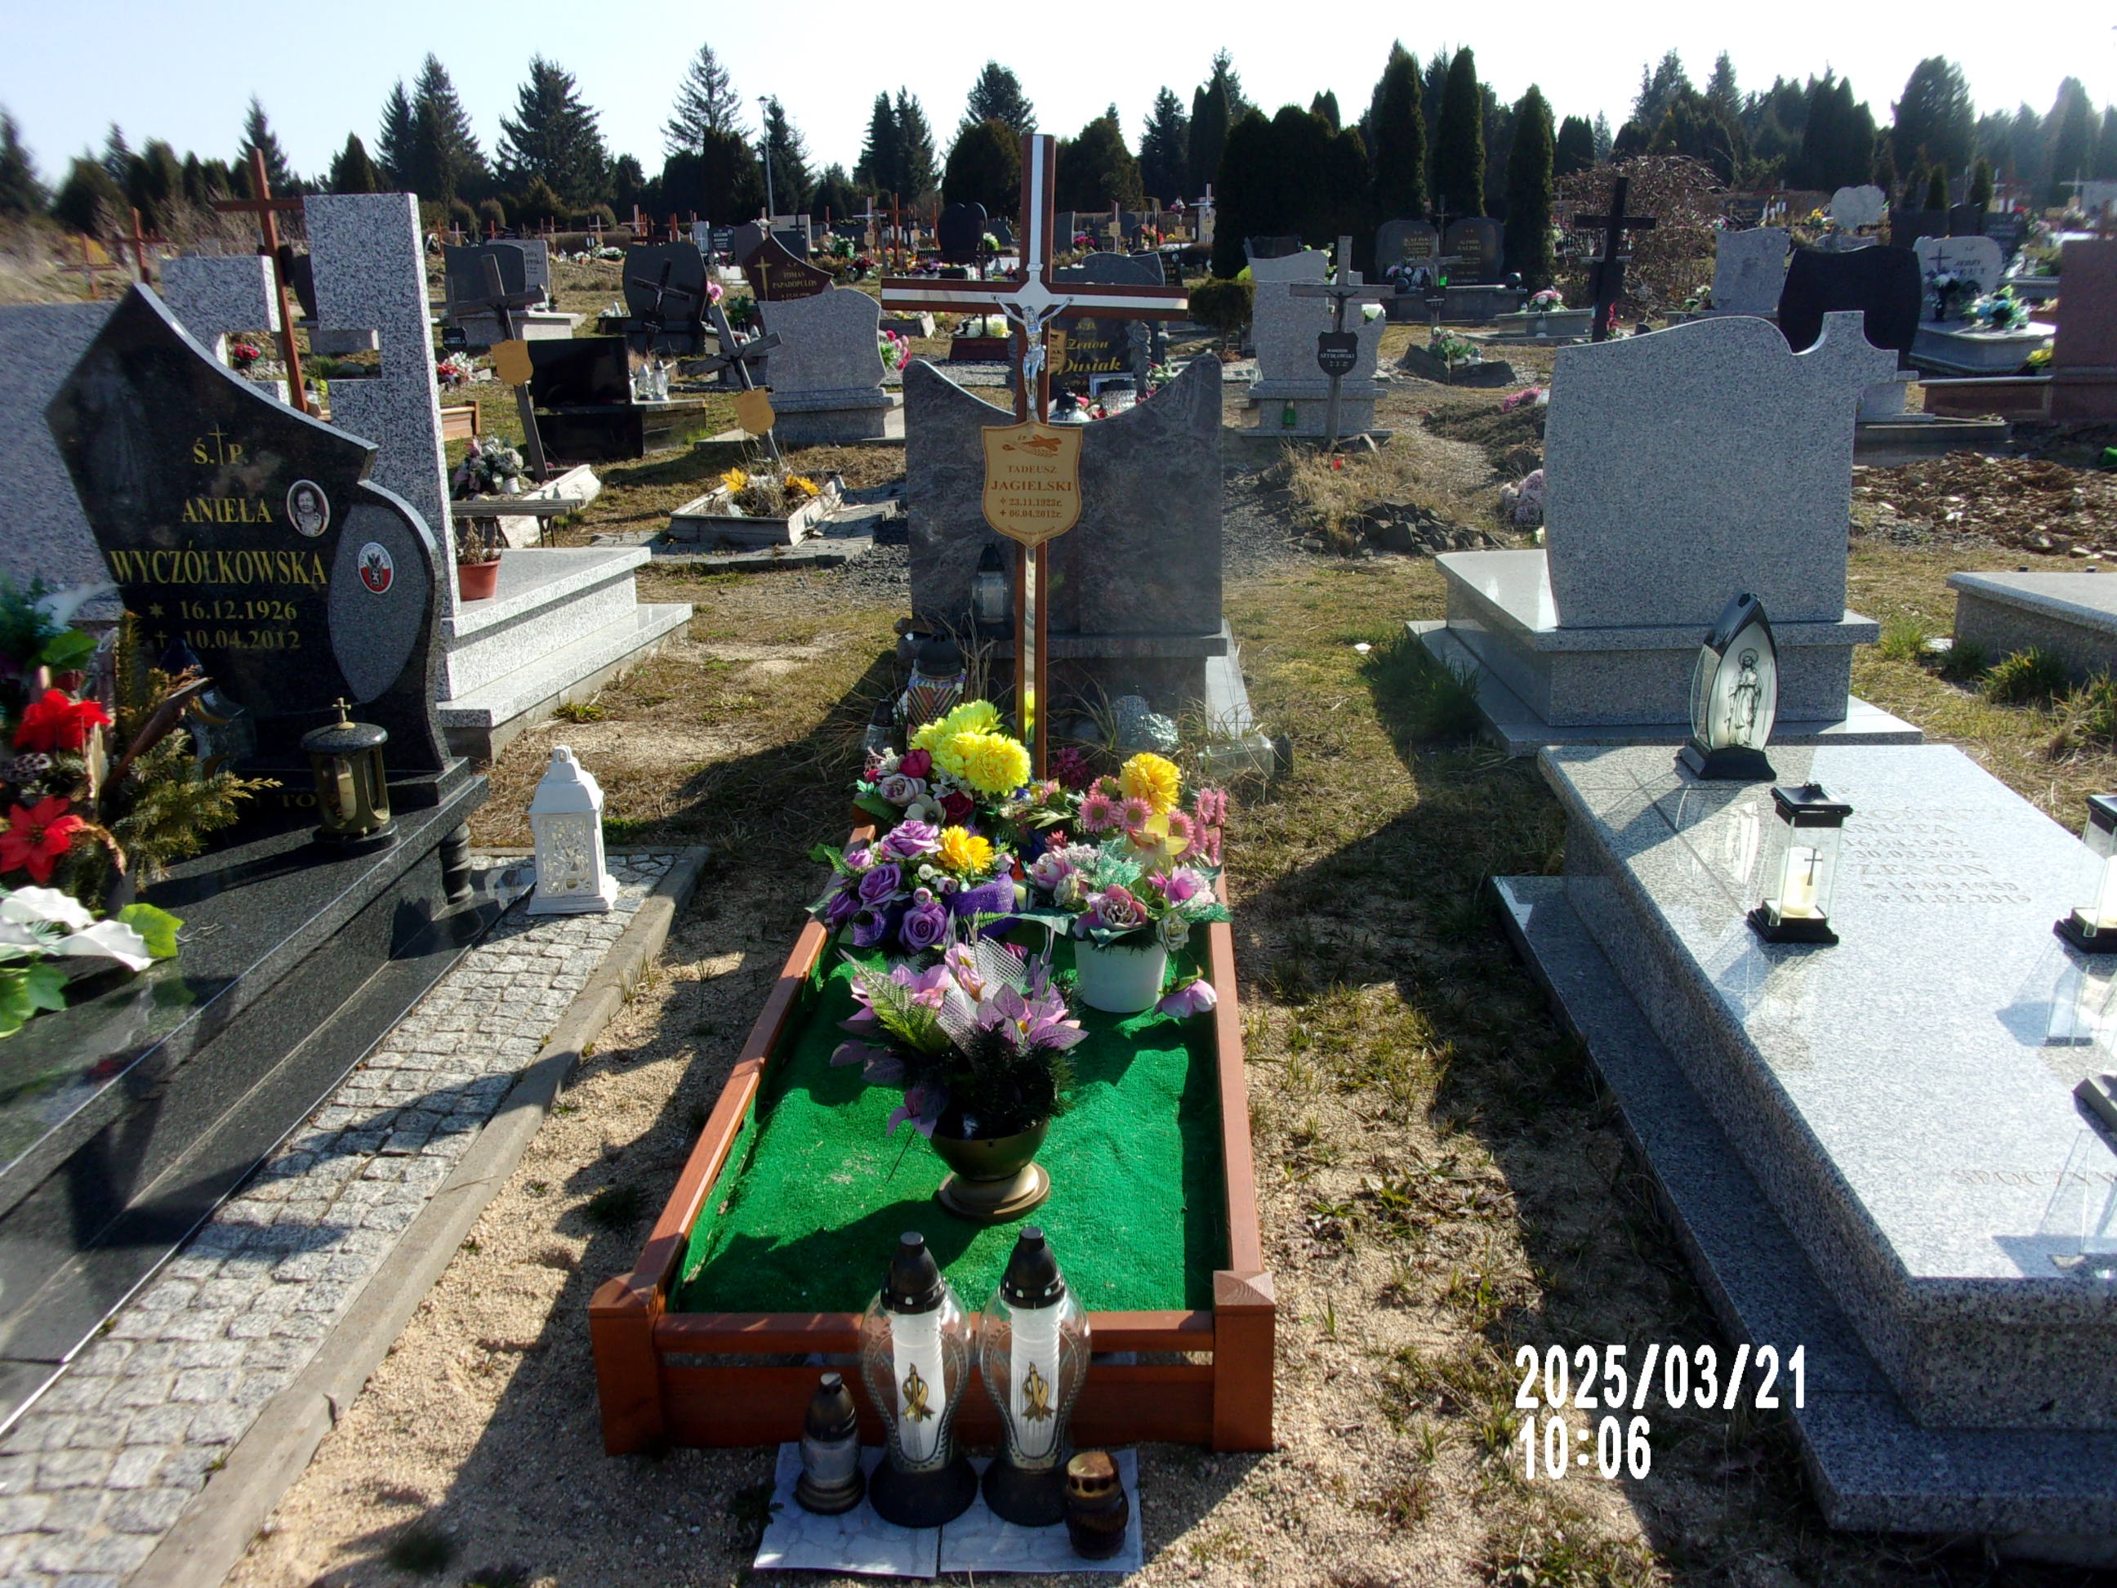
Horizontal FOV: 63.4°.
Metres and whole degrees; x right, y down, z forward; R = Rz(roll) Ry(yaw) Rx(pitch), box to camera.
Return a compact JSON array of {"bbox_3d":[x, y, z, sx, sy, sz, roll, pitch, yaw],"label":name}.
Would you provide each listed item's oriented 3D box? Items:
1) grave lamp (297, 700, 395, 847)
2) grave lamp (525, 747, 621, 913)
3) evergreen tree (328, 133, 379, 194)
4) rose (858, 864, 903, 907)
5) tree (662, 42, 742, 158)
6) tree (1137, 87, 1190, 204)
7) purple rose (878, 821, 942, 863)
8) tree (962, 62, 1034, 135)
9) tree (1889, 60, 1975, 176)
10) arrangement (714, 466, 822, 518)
[{"bbox_3d":[-1.383,-0.053,3.330,0.167,0.265,0.167,-8,17,-22],"label":"grave lamp"},{"bbox_3d":[-1.118,0.069,3.928,0.178,0.368,0.168,-1,16,3],"label":"grave lamp"},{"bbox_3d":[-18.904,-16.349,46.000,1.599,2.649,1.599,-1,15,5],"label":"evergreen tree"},{"bbox_3d":[-0.345,0.176,3.310,0.085,0.080,0.075,-3,16,-6],"label":"rose"},{"bbox_3d":[-13.956,-26.237,68.000,3.600,7.200,3.600,-1,16,3],"label":"tree"},{"bbox_3d":[3.696,-21.772,60.269,2.200,5.767,2.200,0,19,3],"label":"tree"},{"bbox_3d":[-0.291,0.093,3.370,0.115,0.075,0.105,-3,16,-5],"label":"purple rose"},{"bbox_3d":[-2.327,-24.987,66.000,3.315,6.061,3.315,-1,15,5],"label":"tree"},{"bbox_3d":[25.473,-19.340,50.000,2.400,4.400,2.400,-1,16,3],"label":"tree"},{"bbox_3d":[-1.492,-1.547,8.800,0.550,0.250,0.420,0,16,5],"label":"arrangement"}]

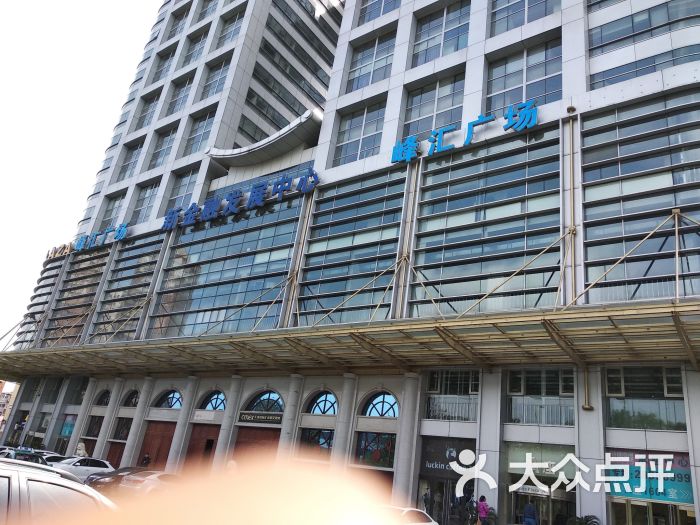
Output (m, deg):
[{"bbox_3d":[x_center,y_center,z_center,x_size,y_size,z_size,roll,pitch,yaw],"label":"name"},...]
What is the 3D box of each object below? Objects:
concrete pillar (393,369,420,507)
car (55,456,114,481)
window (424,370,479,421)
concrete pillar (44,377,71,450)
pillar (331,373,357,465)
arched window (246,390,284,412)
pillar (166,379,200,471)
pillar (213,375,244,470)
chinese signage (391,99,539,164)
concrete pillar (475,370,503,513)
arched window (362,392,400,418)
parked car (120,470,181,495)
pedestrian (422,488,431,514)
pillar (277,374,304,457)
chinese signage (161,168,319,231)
[{"bbox_3d":[2.748,9.224,26.287,0.800,7.396,0.800,-9,-29,35],"label":"concrete pillar"},{"bbox_3d":[-16.599,12.530,31.500,1.840,1.550,4.450,-9,-29,35],"label":"car"},{"bbox_3d":[5.284,6.659,26.611,3.120,2.544,0.200,-9,-29,35],"label":"window"},{"bbox_3d":[-26.301,14.267,47.856,1.100,7.200,0.950,-9,-29,36],"label":"concrete pillar"},{"bbox_3d":[-0.497,9.744,28.623,0.800,7.396,0.800,-9,-29,35],"label":"pillar"},{"bbox_3d":[-5.210,8.955,34.058,3.936,1.392,0.200,-9,-29,35],"label":"arched window"},{"bbox_3d":[-11.842,11.633,36.857,0.780,7.270,0.780,-9,-29,36],"label":"pillar"},{"bbox_3d":[-8.107,10.964,34.101,0.800,7.396,0.800,-9,-29,35],"label":"pillar"},{"bbox_3d":[6.229,-7.211,29.956,8.900,2.050,0.320,-9,-29,36],"label":"chinese signage"},{"bbox_3d":[6.567,8.762,24.179,1.080,7.350,1.000,-9,-29,36],"label":"concrete pillar"},{"bbox_3d":[1.867,7.831,28.957,2.760,1.368,0.200,-9,-29,35],"label":"arched window"},{"bbox_3d":[-9.130,11.476,26.457,1.820,1.470,4.600,-2,-25,23],"label":"parked car"},{"bbox_3d":[3.545,11.428,24.455,0.500,1.670,0.360,14,-24,-13],"label":"pedestrian"},{"bbox_3d":[-3.686,10.292,30.967,0.780,7.350,0.780,-9,-29,36],"label":"pillar"},{"bbox_3d":[-9.113,-4.738,41.061,17.300,2.250,0.350,-9,-29,36],"label":"chinese signage"}]

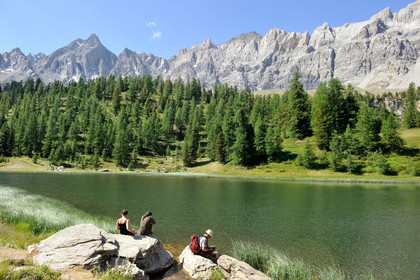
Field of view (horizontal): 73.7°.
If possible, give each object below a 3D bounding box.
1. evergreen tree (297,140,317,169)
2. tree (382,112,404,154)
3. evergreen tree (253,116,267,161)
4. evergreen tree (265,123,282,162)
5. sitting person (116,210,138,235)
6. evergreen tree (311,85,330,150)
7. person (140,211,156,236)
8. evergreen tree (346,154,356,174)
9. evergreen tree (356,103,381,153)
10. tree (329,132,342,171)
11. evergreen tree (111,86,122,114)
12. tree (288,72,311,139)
[{"bbox_3d":[15.936,2.300,46.000,3.121,4.764,3.121,0,-3,0],"label":"evergreen tree"},{"bbox_3d":[36.500,-1.700,56.000,4.800,8.400,4.800,0,-3,0],"label":"tree"},{"bbox_3d":[10.077,-0.305,57.000,2.850,8.957,2.850,0,-3,0],"label":"evergreen tree"},{"bbox_3d":[12.473,0.491,55.000,3.536,7.857,3.536,0,-3,0],"label":"evergreen tree"},{"bbox_3d":[-2.905,2.957,9.800,0.600,0.900,0.700,-1,-3,18],"label":"sitting person"},{"bbox_3d":[23.893,-4.500,60.000,4.286,13.071,4.286,0,-3,0],"label":"evergreen tree"},{"bbox_3d":[-2.152,2.992,9.800,0.500,0.870,0.700,-2,-4,37],"label":"person"},{"bbox_3d":[21.554,3.643,42.500,1.670,3.188,1.670,0,-3,0],"label":"evergreen tree"},{"bbox_3d":[31.134,-2.455,55.000,4.714,9.821,4.714,0,-3,0],"label":"evergreen tree"},{"bbox_3d":[20.170,1.848,45.000,2.250,6.429,2.250,0,-3,0],"label":"tree"},{"bbox_3d":[-37.200,-15.800,112.000,4.400,11.200,4.400,0,-3,0],"label":"evergreen tree"},{"bbox_3d":[24.564,-9.229,76.000,6.514,18.186,6.514,0,-3,0],"label":"tree"}]

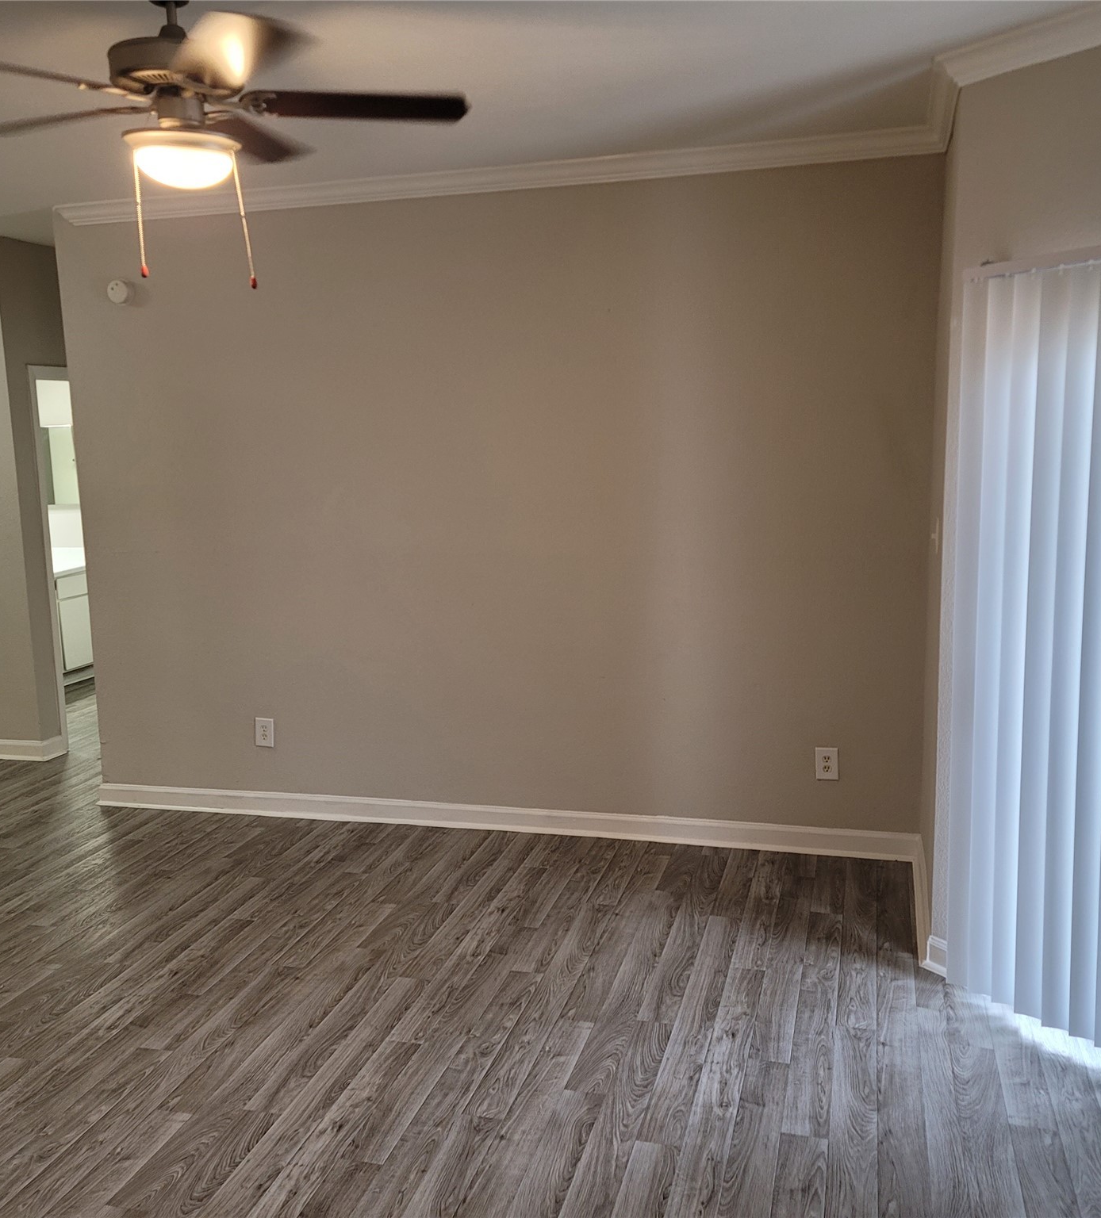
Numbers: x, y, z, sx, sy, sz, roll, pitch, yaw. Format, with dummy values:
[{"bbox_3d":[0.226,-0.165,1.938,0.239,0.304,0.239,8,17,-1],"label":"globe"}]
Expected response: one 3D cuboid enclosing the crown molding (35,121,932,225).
[{"bbox_3d":[-0.373,-1.706,4.692,3.714,0.077,0.065,1,9,15],"label":"crown molding"}]

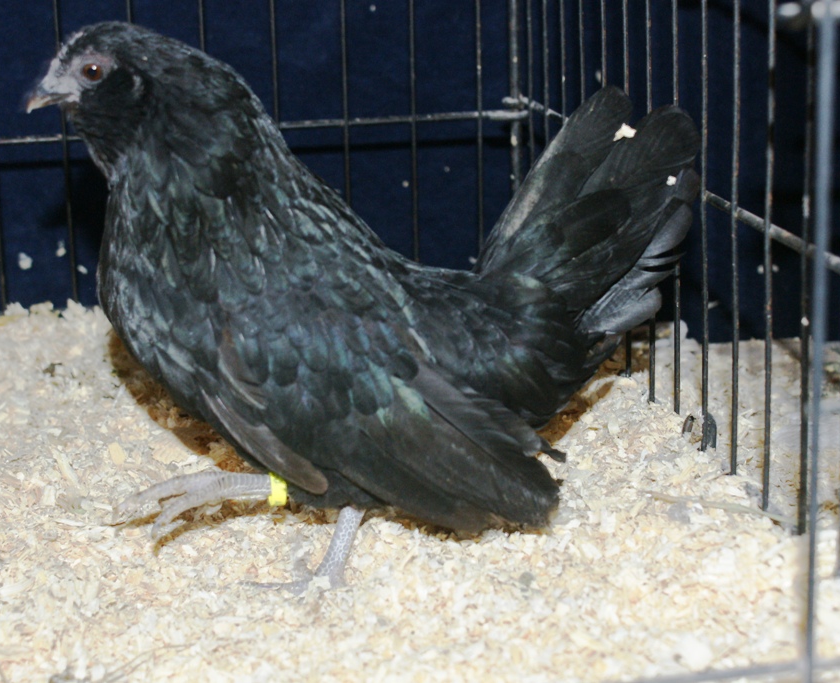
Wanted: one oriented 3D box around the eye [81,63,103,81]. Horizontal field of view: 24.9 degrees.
[{"bbox_3d":[-0.132,-0.108,0.764,0.008,0.007,0.005,1,14,12],"label":"eye"}]

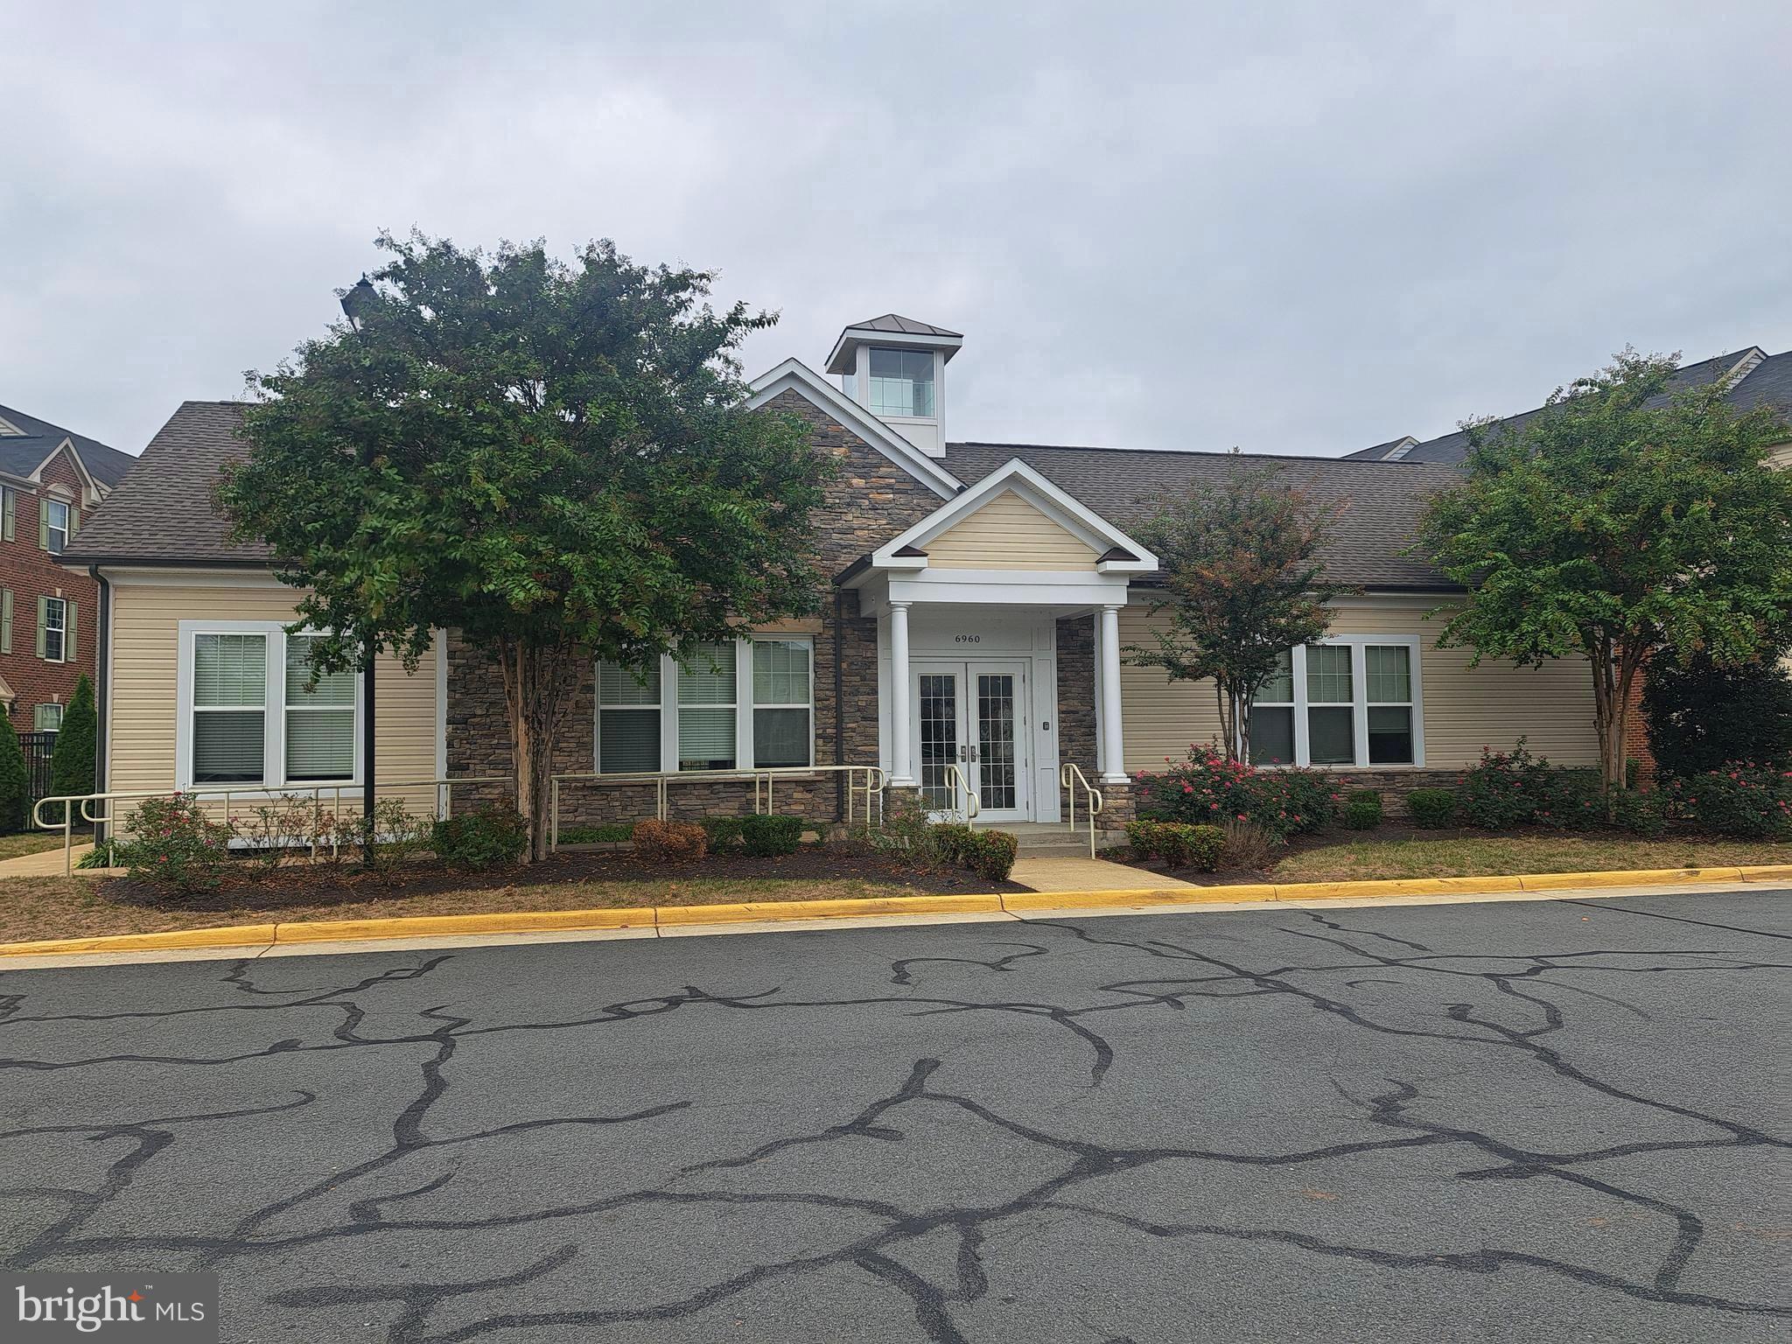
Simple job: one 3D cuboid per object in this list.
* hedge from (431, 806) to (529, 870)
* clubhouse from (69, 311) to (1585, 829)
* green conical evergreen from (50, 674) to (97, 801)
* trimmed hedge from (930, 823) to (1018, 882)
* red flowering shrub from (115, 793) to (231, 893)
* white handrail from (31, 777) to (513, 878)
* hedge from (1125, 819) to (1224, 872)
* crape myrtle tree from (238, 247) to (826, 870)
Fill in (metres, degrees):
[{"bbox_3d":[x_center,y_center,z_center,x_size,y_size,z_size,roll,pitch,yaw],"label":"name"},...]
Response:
[{"bbox_3d":[-4.877,1.915,14.550,1.100,0.720,0.950,0,-3,-14],"label":"hedge"},{"bbox_3d":[0.119,-2.045,21.938,23.400,9.420,11.400,0,-3,-14],"label":"clubhouse"},{"bbox_3d":[-14.821,1.493,22.600,1.050,2.900,1.050,0,-3,-14],"label":"green conical evergreen"},{"bbox_3d":[0.888,2.011,13.950,0.600,0.560,1.300,0,-4,-21],"label":"trimmed hedge"},{"bbox_3d":[-7.959,1.860,13.650,1.130,1.000,1.050,0,-3,-14],"label":"red flowering shrub"},{"bbox_3d":[-7.316,1.877,15.202,5.295,1.100,1.150,0,-3,-14],"label":"white handrail"},{"bbox_3d":[3.176,1.970,14.200,0.580,0.520,1.300,0,-4,-21],"label":"hedge"},{"bbox_3d":[-4.351,-1.486,14.600,6.900,7.460,6.400,0,-3,-14],"label":"crape myrtle tree"}]

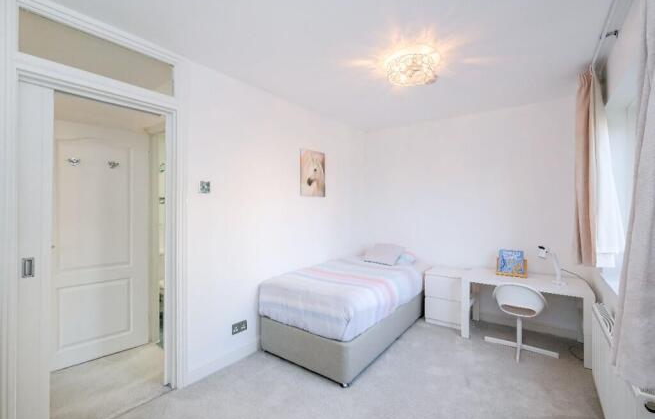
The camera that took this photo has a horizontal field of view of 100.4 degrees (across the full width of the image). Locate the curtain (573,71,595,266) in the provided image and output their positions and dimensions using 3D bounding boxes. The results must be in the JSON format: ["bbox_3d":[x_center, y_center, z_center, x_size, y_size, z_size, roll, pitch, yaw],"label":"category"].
[{"bbox_3d":[2.030,-0.310,2.160,0.120,1.480,0.280,0,0,38],"label":"curtain"}]

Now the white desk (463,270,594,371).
[{"bbox_3d":[1.970,1.035,2.785,1.030,0.600,0.530,0,0,35],"label":"white desk"}]

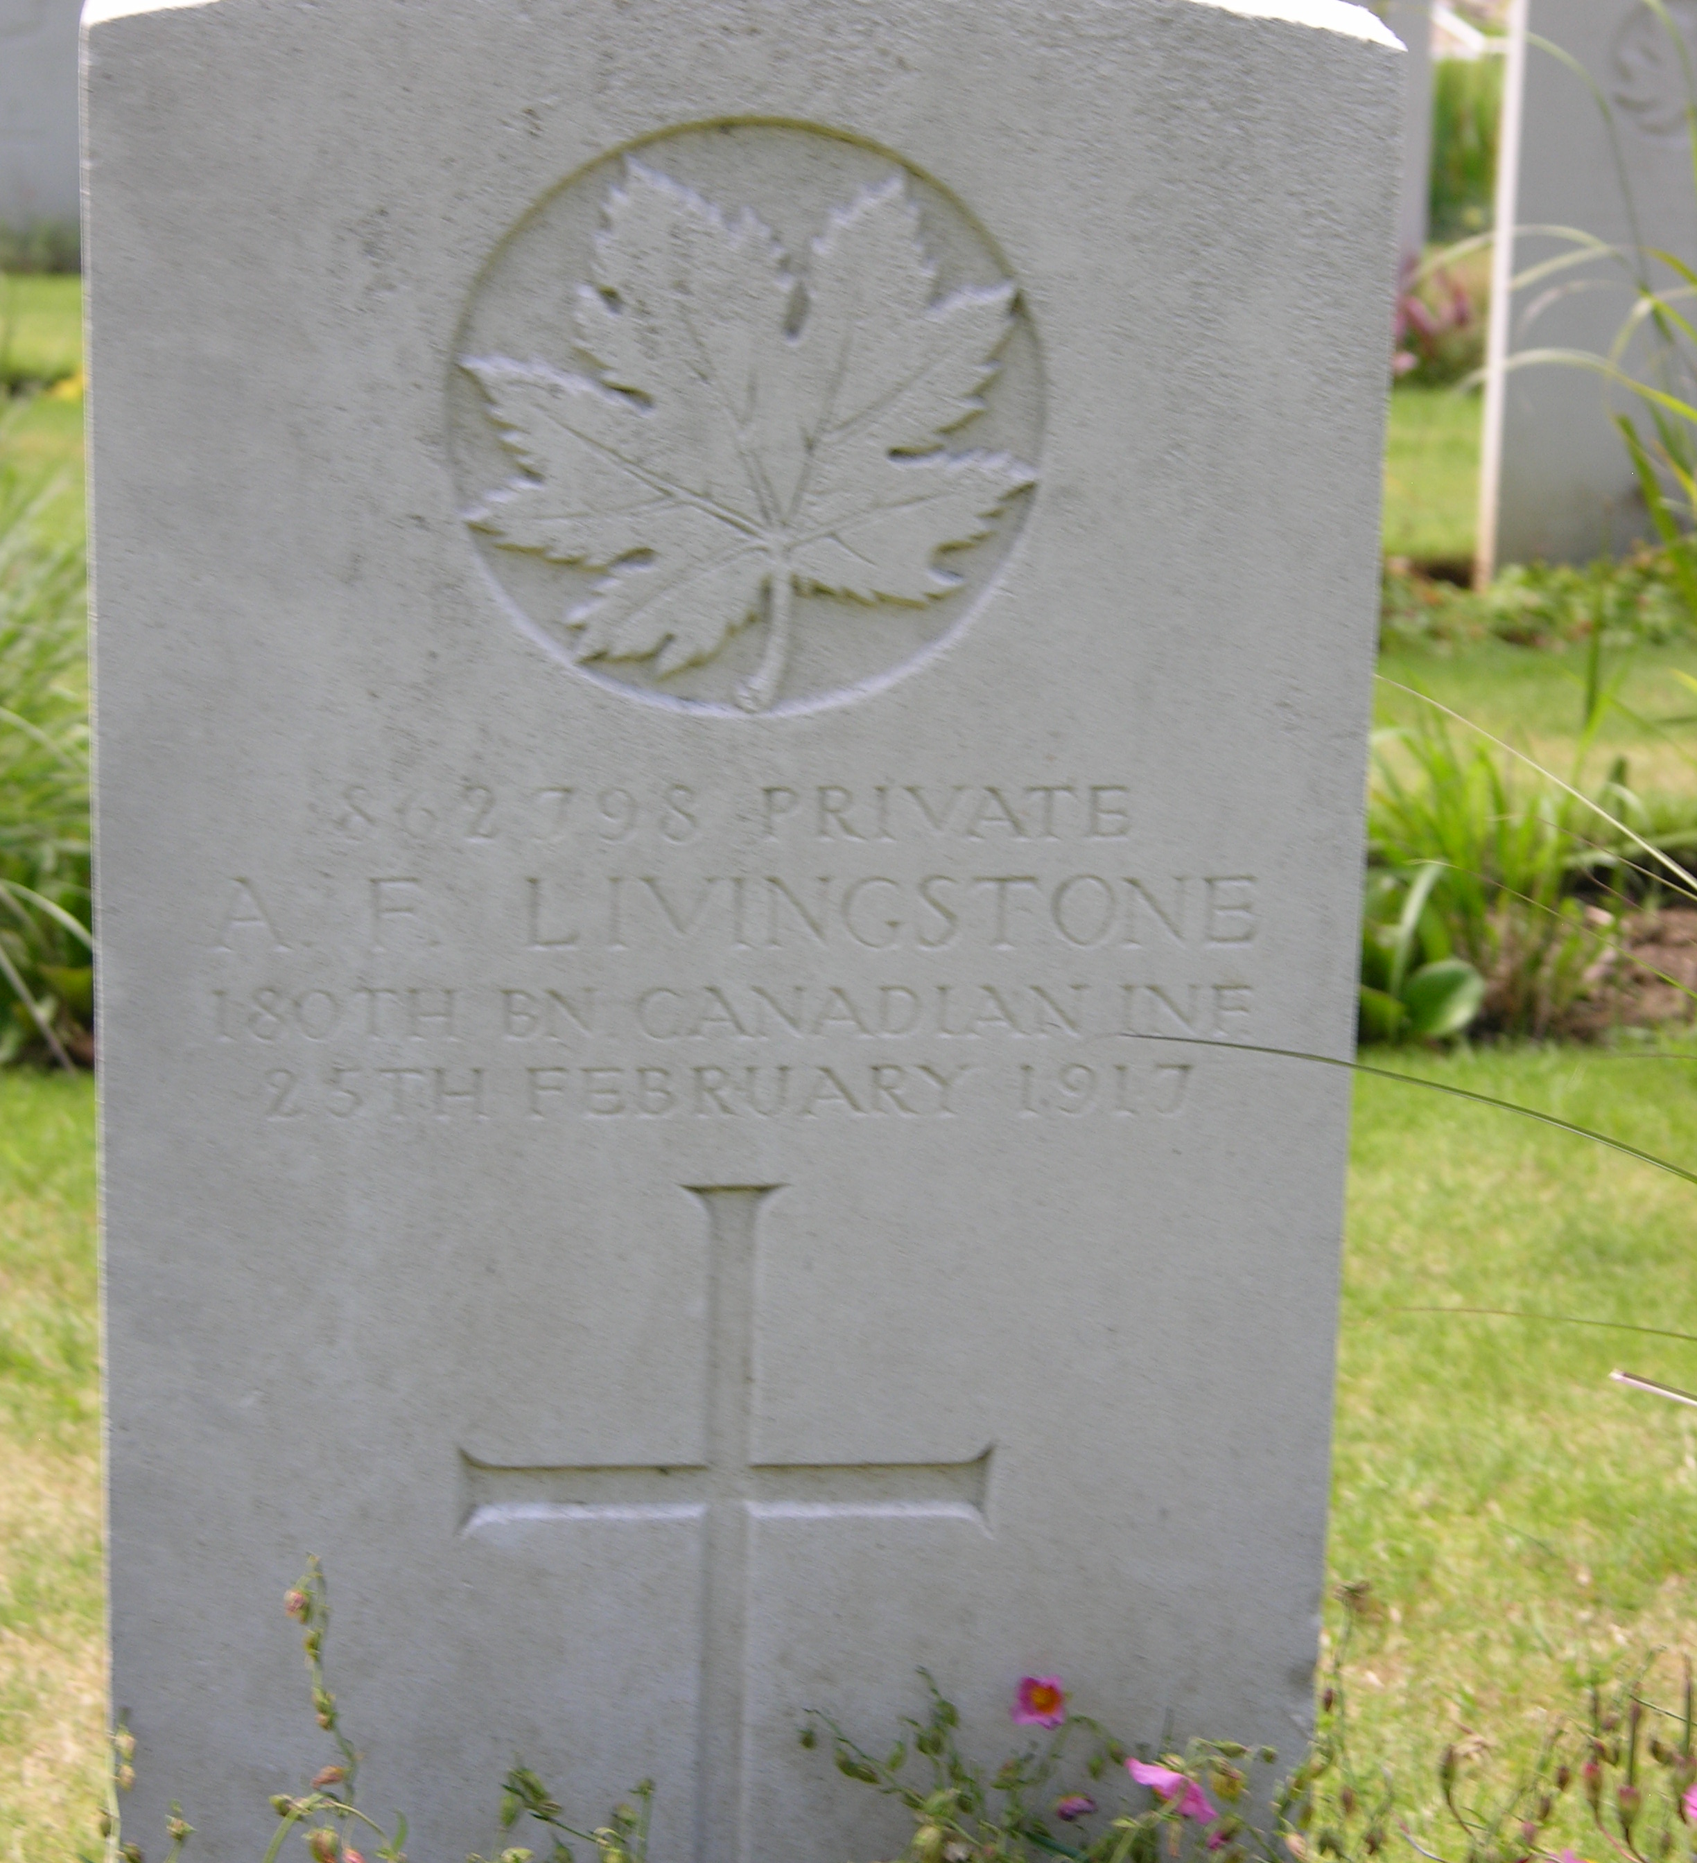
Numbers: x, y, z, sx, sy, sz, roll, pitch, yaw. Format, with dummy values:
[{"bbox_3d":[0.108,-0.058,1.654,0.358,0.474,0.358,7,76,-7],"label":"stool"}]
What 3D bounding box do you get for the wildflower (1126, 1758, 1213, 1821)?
[{"bbox_3d":[0.096,0.257,1.820,0.025,0.017,0.017,5,18,12],"label":"wildflower"}]

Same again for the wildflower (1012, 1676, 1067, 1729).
[{"bbox_3d":[0.059,0.237,1.870,0.017,0.015,0.010,0,18,-4],"label":"wildflower"}]

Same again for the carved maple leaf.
[{"bbox_3d":[-0.029,-0.144,1.781,0.168,0.164,0.012,0,18,-4],"label":"carved maple leaf"}]

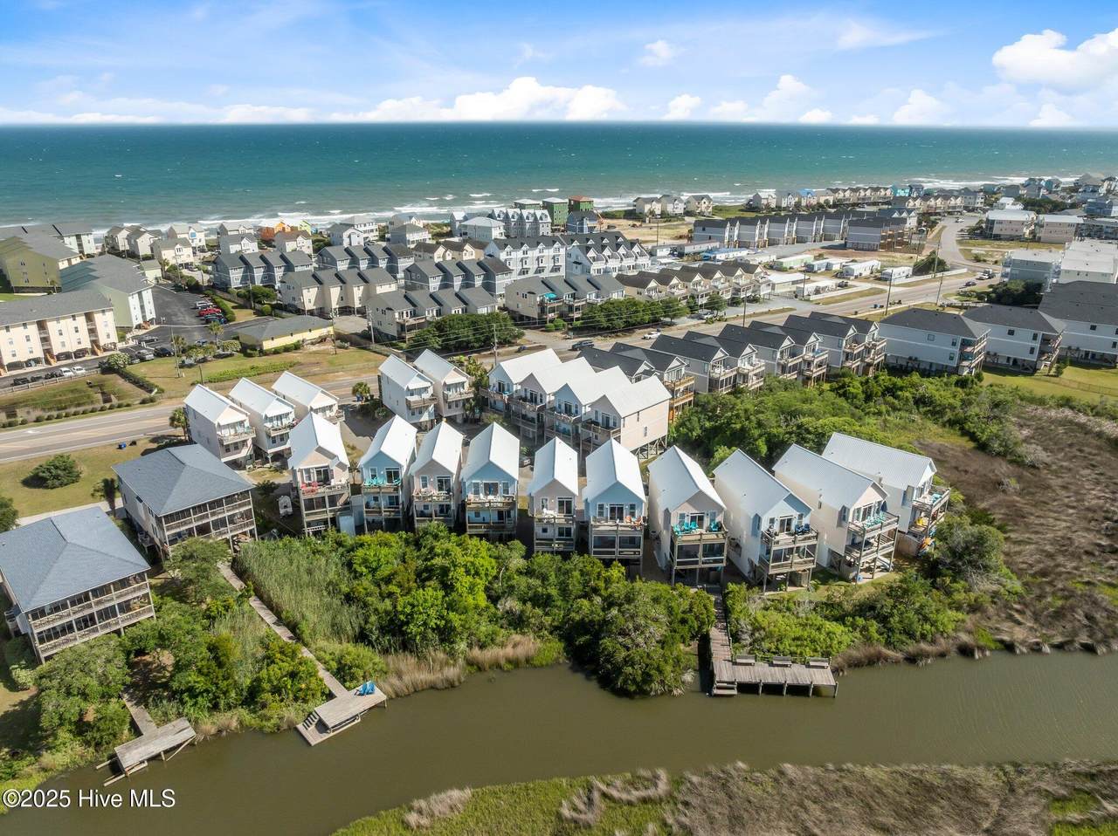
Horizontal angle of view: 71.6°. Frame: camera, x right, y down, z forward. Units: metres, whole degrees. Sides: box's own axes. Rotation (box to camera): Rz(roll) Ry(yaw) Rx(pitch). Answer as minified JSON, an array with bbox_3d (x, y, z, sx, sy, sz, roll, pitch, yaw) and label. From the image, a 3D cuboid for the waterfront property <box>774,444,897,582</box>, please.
[{"bbox_3d":[32.700,10.870,92.930,6.400,11.500,14.000,-11,24,-27],"label":"waterfront property"}]

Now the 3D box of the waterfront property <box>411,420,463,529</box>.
[{"bbox_3d":[-15.159,7.956,98.569,5.341,10.544,14.153,-1,21,-3],"label":"waterfront property"}]

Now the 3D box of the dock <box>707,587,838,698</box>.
[{"bbox_3d":[20.841,22.666,80.020,11.500,2.500,15.900,1,21,3],"label":"dock"}]

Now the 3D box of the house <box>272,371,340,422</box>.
[{"bbox_3d":[-39.162,-0.764,121.372,4.986,10.340,13.885,-18,28,-39],"label":"house"}]

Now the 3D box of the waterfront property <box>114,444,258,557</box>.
[{"bbox_3d":[-46.160,9.910,95.700,10.700,10.700,17.700,-19,28,-40],"label":"waterfront property"}]

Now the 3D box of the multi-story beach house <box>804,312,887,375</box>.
[{"bbox_3d":[59.507,-15.815,161.595,15.298,10.465,6.700,18,27,38],"label":"multi-story beach house"}]

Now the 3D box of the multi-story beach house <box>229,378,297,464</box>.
[{"bbox_3d":[-44.688,0.426,118.213,4.986,10.331,13.562,-18,28,-40],"label":"multi-story beach house"}]

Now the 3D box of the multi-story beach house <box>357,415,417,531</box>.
[{"bbox_3d":[-21.660,7.198,100.142,5.341,10.784,13.933,-1,21,-2],"label":"multi-story beach house"}]

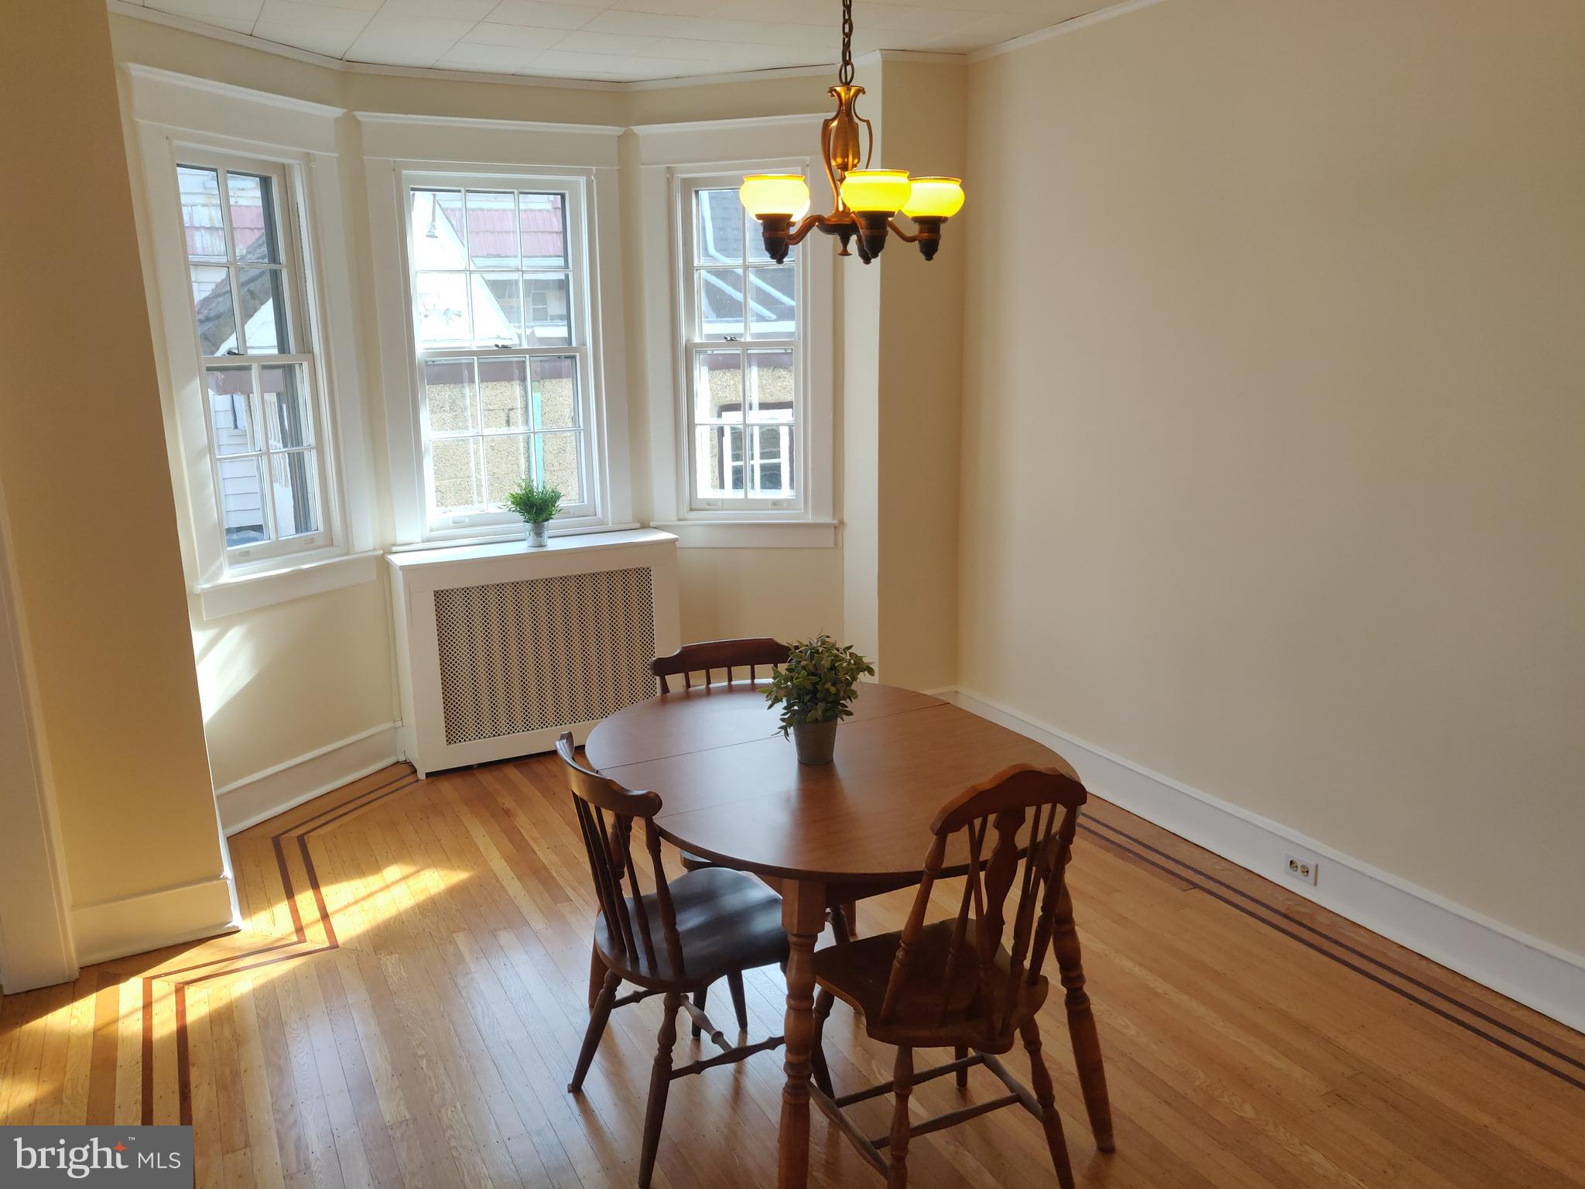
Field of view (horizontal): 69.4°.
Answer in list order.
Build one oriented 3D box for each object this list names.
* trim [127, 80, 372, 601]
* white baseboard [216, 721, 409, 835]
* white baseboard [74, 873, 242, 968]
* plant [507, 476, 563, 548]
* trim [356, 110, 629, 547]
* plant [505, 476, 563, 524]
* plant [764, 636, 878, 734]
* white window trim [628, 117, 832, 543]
[{"bbox_3d":[-1.763,-0.820,3.909,0.120,1.690,0.830,5,14,26],"label":"trim"},{"bbox_3d":[-1.742,0.661,4.209,0.025,0.160,0.810,5,14,26],"label":"white baseboard"},{"bbox_3d":[-1.748,0.898,3.159,0.390,0.165,0.025,-7,14,-26],"label":"white baseboard"},{"bbox_3d":[-1.020,-0.328,4.510,0.215,0.278,0.210,-1,13,0],"label":"plant"},{"bbox_3d":[-1.104,-1.003,4.483,1.020,1.600,0.120,-7,14,-26],"label":"trim"},{"bbox_3d":[-1.015,-0.370,4.500,0.220,0.190,0.210,-1,13,0],"label":"plant"},{"bbox_3d":[0.056,0.190,2.378,0.230,0.210,0.220,-1,13,0],"label":"plant"},{"bbox_3d":[-0.213,-1.009,4.576,0.830,1.670,0.120,3,13,15],"label":"white window trim"}]

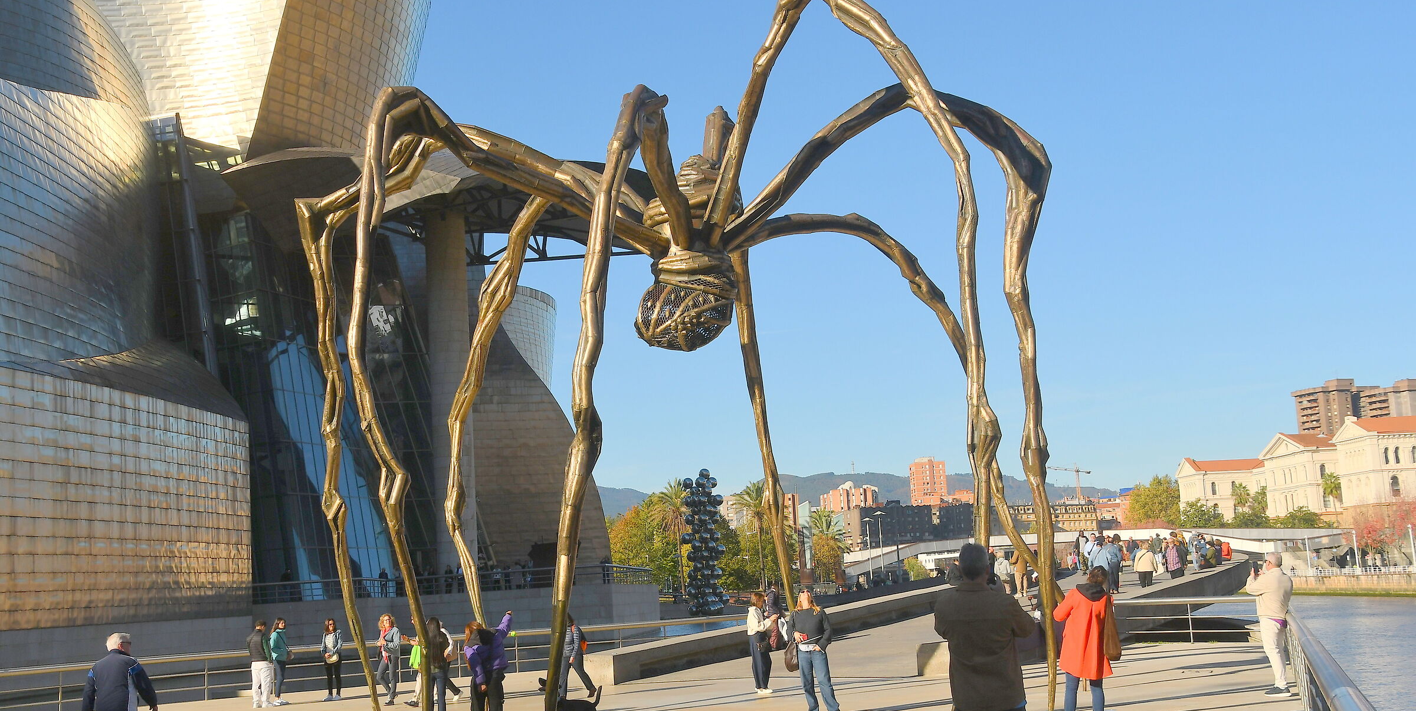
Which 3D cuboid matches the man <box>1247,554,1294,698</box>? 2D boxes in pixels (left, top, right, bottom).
[{"bbox_3d":[7.108,3.418,19.436,0.500,1.740,0.540,-8,-10,26],"label":"man"}]

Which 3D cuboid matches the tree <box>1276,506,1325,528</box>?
[{"bbox_3d":[106.409,30.389,274.512,8.800,6.500,8.000,-4,-9,-1],"label":"tree"}]

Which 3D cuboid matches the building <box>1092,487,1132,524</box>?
[{"bbox_3d":[172.560,68.586,648.198,20.000,24.000,16.000,-6,-9,16],"label":"building"}]

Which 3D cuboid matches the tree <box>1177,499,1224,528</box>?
[{"bbox_3d":[107.899,35.856,334.362,10.000,8.500,9.500,-4,-9,-1],"label":"tree"}]

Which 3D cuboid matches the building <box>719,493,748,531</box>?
[{"bbox_3d":[12.311,74.151,678.123,14.000,25.000,13.000,-5,-9,11],"label":"building"}]

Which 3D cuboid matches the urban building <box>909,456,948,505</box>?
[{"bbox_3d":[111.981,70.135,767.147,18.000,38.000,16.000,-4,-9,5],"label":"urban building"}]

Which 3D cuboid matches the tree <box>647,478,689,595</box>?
[{"bbox_3d":[-3.535,19.890,167.039,5.300,12.800,5.300,-4,-9,-1],"label":"tree"}]

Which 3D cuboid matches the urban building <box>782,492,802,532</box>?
[{"bbox_3d":[35.273,71.449,648.048,11.000,26.000,12.000,-4,-9,5],"label":"urban building"}]

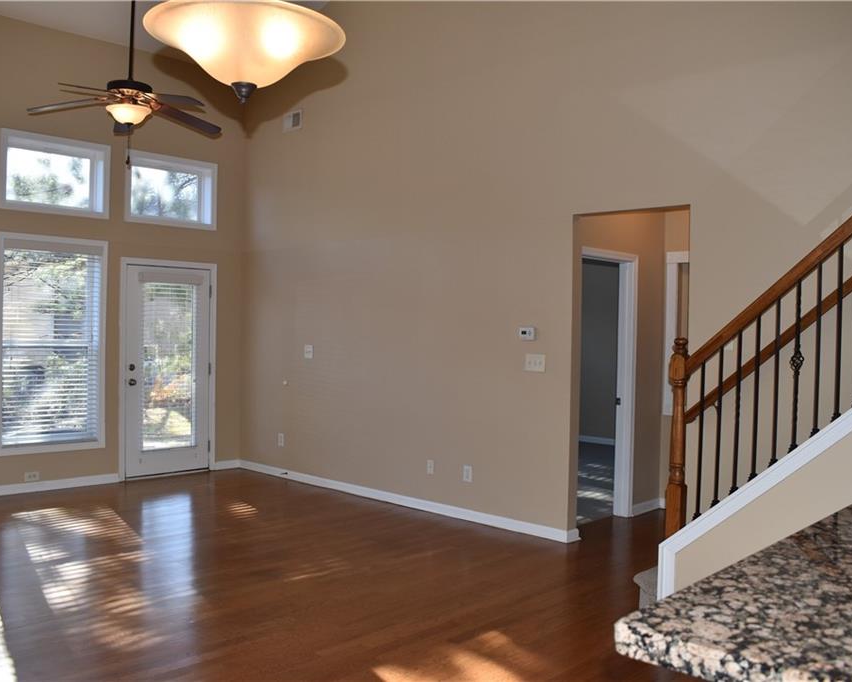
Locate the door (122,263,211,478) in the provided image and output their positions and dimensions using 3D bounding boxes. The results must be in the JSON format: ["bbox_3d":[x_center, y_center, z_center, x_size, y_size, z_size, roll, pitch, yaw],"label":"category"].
[{"bbox_3d":[-2.575,0.274,7.677,0.110,2.136,1.025,1,1,43],"label":"door"}]

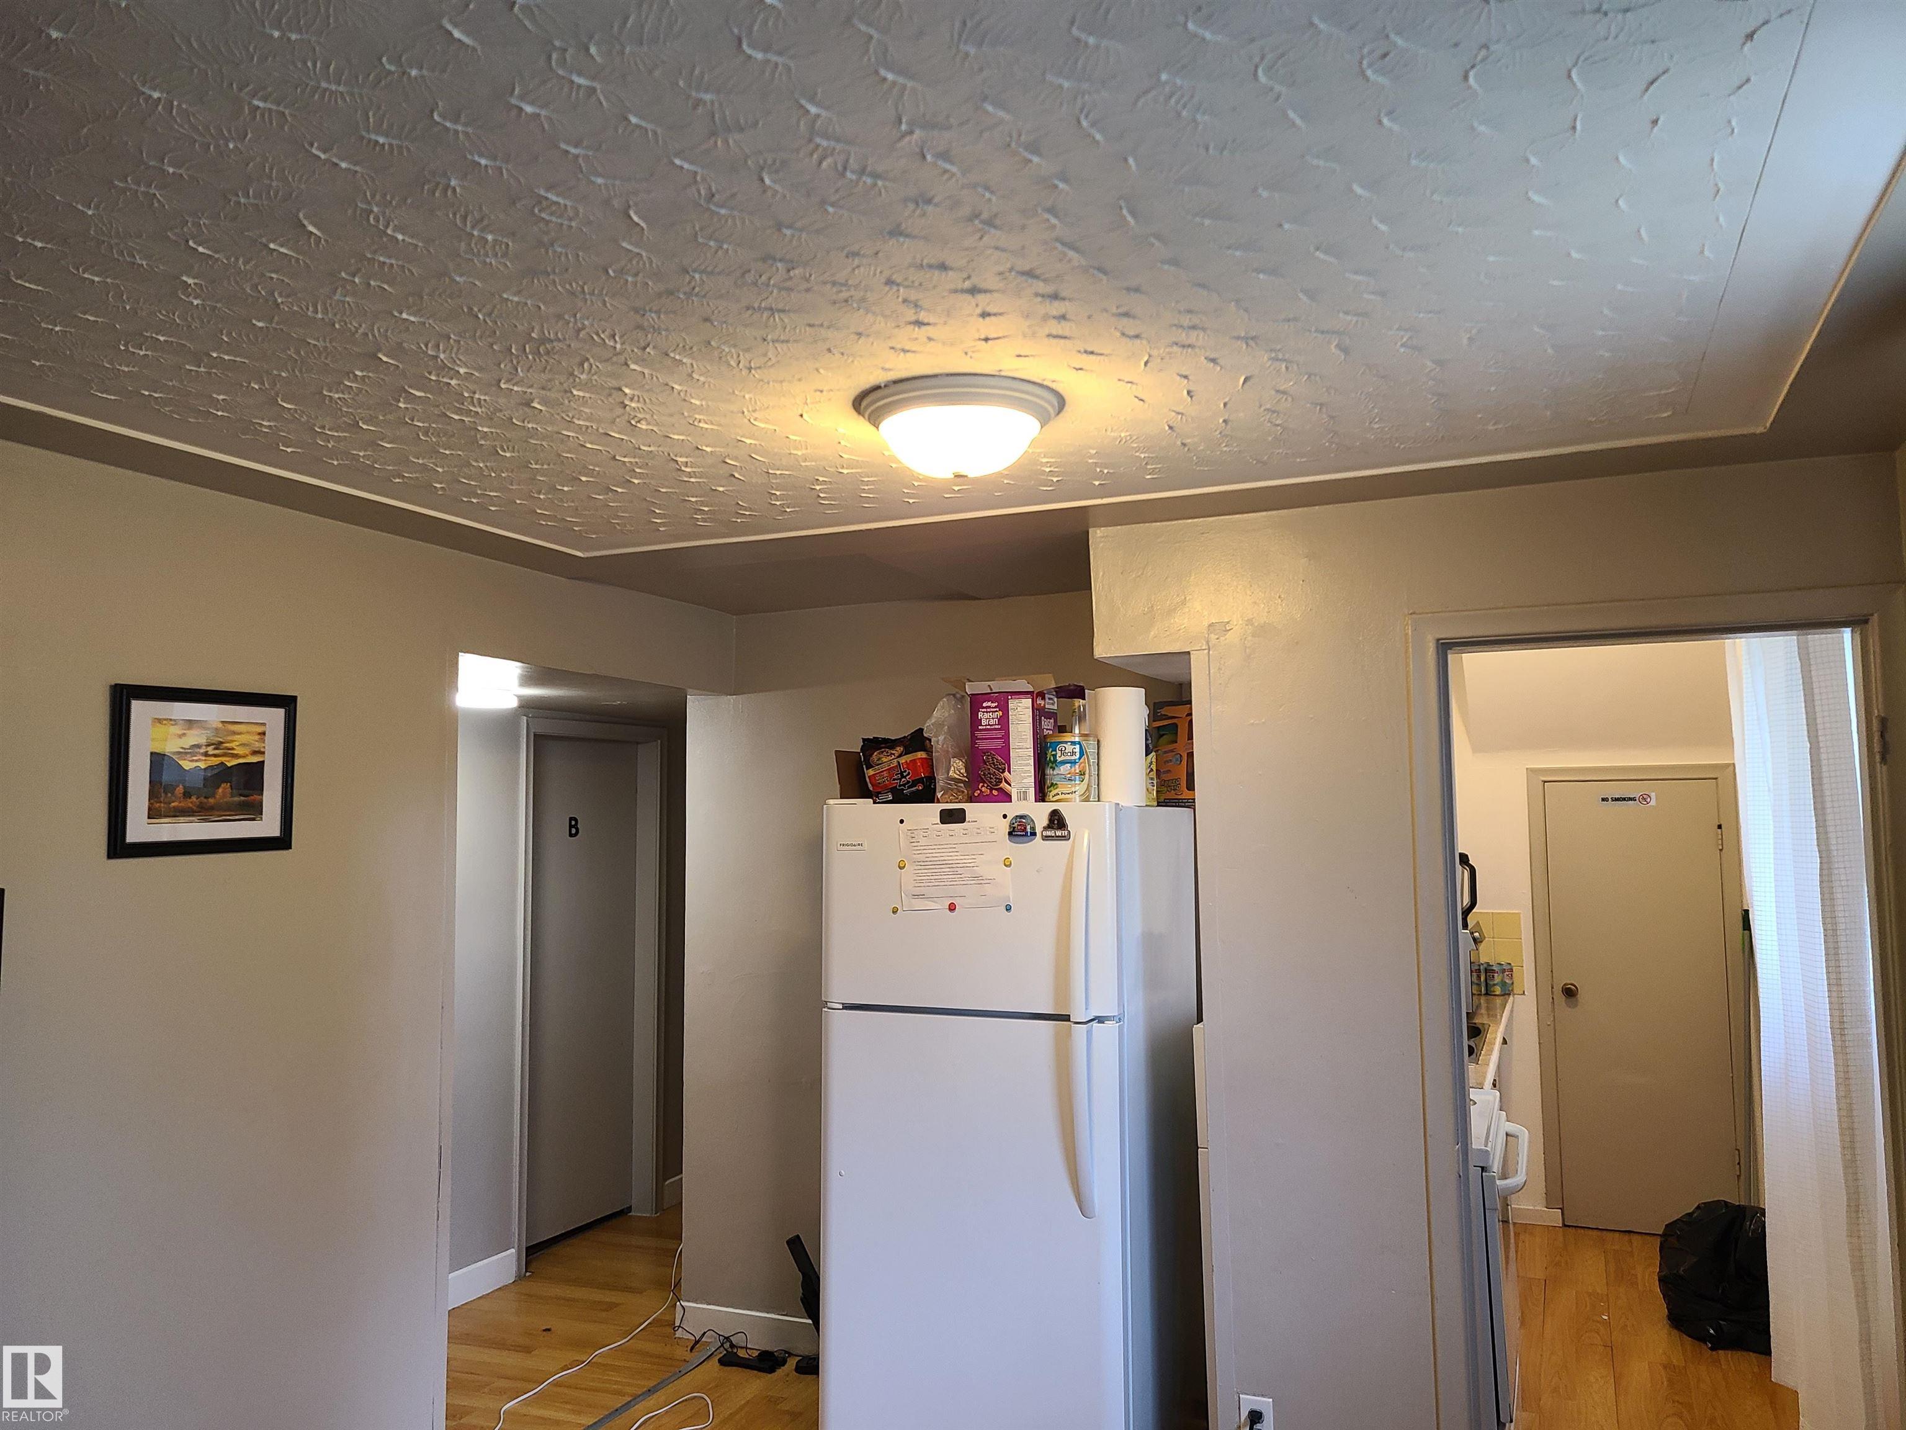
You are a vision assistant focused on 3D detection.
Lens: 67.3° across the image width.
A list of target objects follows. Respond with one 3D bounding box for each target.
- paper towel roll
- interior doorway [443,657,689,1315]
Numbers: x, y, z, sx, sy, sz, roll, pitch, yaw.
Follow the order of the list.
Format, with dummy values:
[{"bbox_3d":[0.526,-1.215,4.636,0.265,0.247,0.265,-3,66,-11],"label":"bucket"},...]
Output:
[{"bbox_3d":[0.406,0.082,3.484,0.128,0.282,0.128,-3,-5,23],"label":"paper towel roll"},{"bbox_3d":[-1.048,0.916,3.990,0.150,2.060,1.140,-3,-5,23],"label":"interior doorway"}]

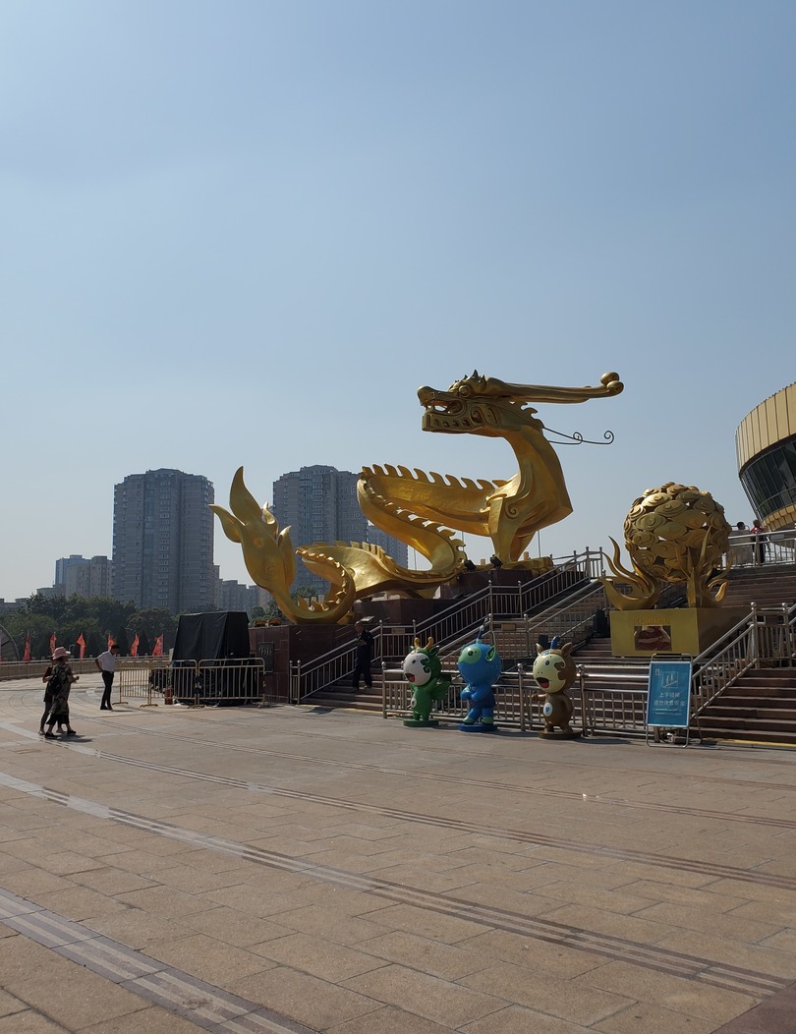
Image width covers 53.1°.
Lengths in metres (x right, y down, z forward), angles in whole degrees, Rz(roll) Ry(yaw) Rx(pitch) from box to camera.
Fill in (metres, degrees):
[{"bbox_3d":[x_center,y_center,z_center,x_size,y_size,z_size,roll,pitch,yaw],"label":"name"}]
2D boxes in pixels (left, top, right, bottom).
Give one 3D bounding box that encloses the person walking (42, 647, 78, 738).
[{"bbox_3d":[-6.359,3.269,14.993,0.560,1.620,0.520,6,-11,-36],"label":"person walking"}]

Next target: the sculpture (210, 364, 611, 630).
[{"bbox_3d":[1.635,-0.889,29.213,16.000,9.900,5.000,5,-11,-32],"label":"sculpture"}]

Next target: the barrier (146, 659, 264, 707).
[{"bbox_3d":[-5.247,4.538,21.632,3.584,1.220,0.550,-4,-10,15],"label":"barrier"}]

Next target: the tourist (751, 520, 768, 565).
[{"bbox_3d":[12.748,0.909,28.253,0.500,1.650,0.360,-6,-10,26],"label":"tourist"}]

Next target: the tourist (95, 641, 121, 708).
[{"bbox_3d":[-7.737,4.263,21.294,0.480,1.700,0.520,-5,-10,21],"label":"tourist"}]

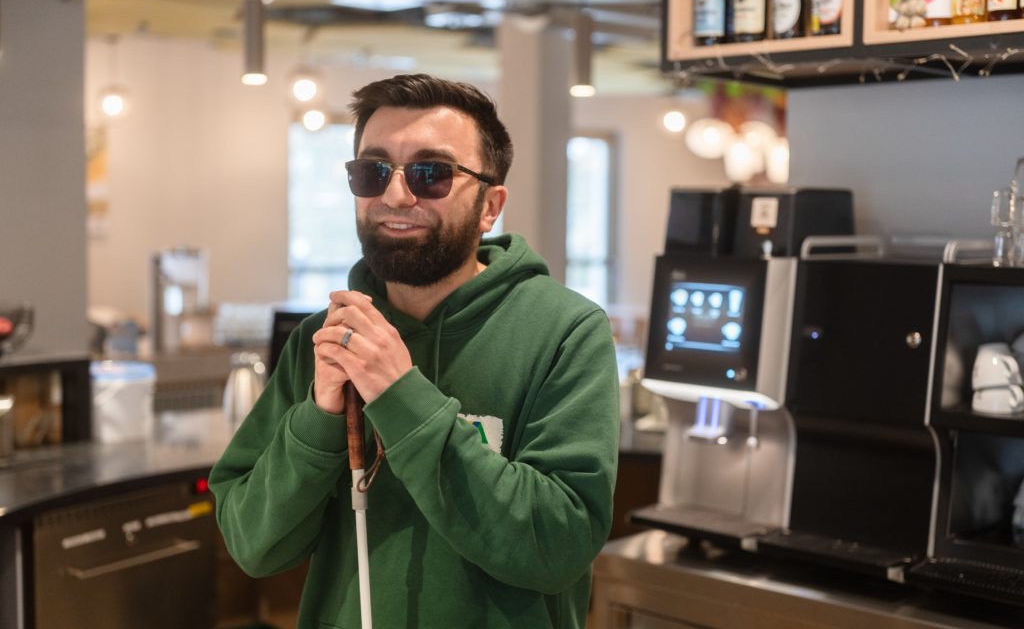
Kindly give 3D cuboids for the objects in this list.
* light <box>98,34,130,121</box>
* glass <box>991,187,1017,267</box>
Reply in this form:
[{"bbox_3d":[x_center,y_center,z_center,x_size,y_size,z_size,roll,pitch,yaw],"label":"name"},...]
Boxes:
[{"bbox_3d":[-2.879,-1.716,10.300,0.210,0.600,0.210,0,5,0],"label":"light"},{"bbox_3d":[0.864,-0.153,2.500,0.047,0.138,0.047,5,6,43],"label":"glass"}]

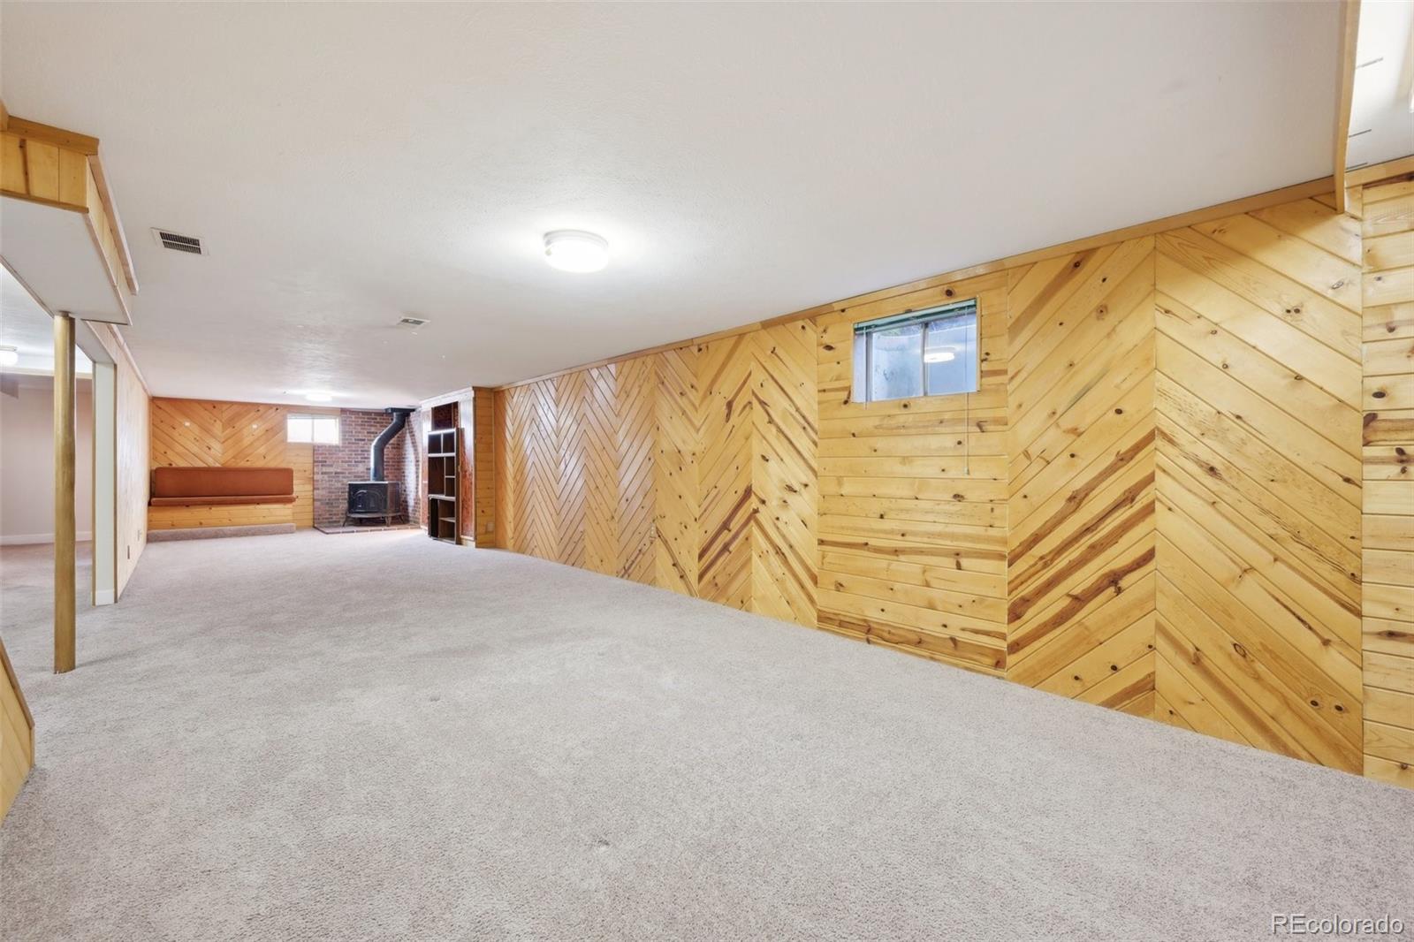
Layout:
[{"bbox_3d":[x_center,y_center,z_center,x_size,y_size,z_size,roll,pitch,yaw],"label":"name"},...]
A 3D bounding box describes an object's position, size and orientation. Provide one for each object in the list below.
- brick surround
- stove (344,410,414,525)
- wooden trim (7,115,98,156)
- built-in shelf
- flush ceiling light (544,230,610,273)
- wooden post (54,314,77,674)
[{"bbox_3d":[-6.183,-0.111,10.008,1.452,2.145,1.166,0,0,-43],"label":"brick surround"},{"bbox_3d":[-5.896,-0.109,9.984,0.770,2.145,1.034,0,0,-4],"label":"stove"},{"bbox_3d":[-2.168,-1.108,1.830,0.200,0.053,0.022,0,0,-43],"label":"wooden trim"},{"bbox_3d":[-3.796,0.037,8.240,0.968,2.003,0.340,1,0,44],"label":"built-in shelf"},{"bbox_3d":[-0.643,-1.083,2.727,0.316,0.085,0.316,0,0,0],"label":"flush ceiling light"},{"bbox_3d":[-3.497,0.119,2.995,0.078,1.946,0.078,0,0,-43],"label":"wooden post"}]

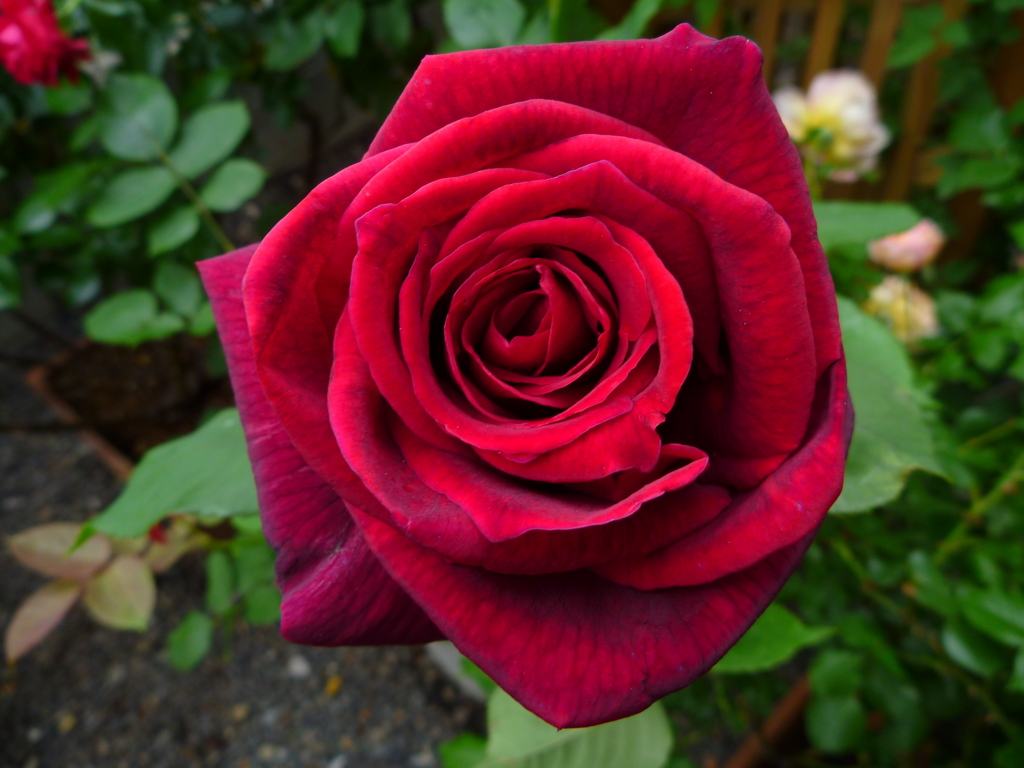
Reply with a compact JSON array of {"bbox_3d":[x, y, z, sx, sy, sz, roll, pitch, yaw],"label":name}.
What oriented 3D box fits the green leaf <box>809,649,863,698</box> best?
[{"bbox_3d":[0.243,0.217,0.620,0.039,0.010,0.036,2,60,8],"label":"green leaf"}]

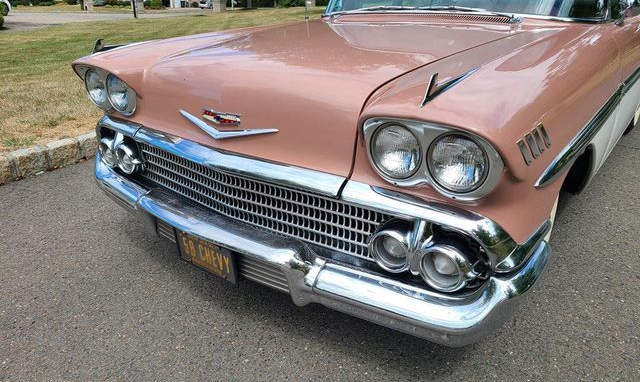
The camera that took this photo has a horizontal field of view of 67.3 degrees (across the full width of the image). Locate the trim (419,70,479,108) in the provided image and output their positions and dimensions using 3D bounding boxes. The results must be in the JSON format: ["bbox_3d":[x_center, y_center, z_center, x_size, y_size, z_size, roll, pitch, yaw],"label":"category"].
[{"bbox_3d":[0.327,-0.264,1.172,0.036,0.073,0.320,17,28,35],"label":"trim"}]

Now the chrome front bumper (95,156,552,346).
[{"bbox_3d":[-0.257,0.089,1.773,1.940,0.249,0.441,17,28,35],"label":"chrome front bumper"}]

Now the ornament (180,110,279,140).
[{"bbox_3d":[-0.320,-0.211,1.565,0.481,0.089,0.053,17,28,35],"label":"ornament"}]

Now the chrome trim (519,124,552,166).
[{"bbox_3d":[0.538,-0.121,1.203,0.031,0.083,0.258,17,28,35],"label":"chrome trim"}]

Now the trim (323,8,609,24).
[{"bbox_3d":[0.553,-0.905,2.471,1.620,0.058,0.320,17,28,35],"label":"trim"}]

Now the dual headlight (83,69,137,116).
[{"bbox_3d":[-0.862,-0.405,1.981,0.360,0.175,0.089,17,28,35],"label":"dual headlight"}]

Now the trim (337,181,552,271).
[{"bbox_3d":[0.341,0.058,1.326,0.458,0.187,0.378,17,28,35],"label":"trim"}]

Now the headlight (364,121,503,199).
[{"bbox_3d":[0.258,-0.071,1.155,0.376,0.170,0.093,17,28,35],"label":"headlight"}]

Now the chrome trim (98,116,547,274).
[{"bbox_3d":[-0.228,-0.111,1.731,1.896,0.196,0.401,17,28,35],"label":"chrome trim"}]

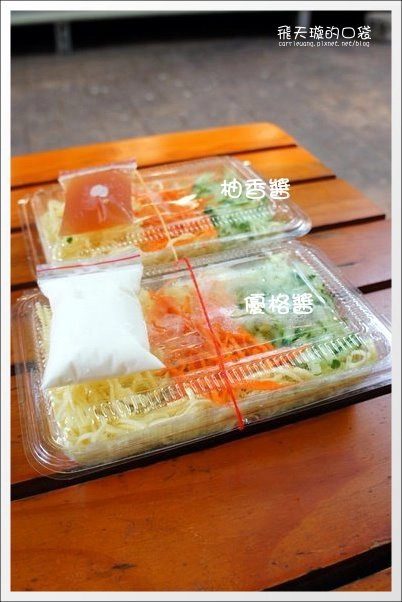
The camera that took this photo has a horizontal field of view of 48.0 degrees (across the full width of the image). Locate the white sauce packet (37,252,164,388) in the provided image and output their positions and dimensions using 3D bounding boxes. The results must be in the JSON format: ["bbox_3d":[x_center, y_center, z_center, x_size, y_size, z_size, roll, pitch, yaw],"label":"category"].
[{"bbox_3d":[-0.057,0.002,0.246,0.065,0.018,0.093,-12,42,-13],"label":"white sauce packet"}]

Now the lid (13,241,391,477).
[{"bbox_3d":[0.003,0.020,0.270,0.210,0.043,0.137,-12,42,-13],"label":"lid"}]

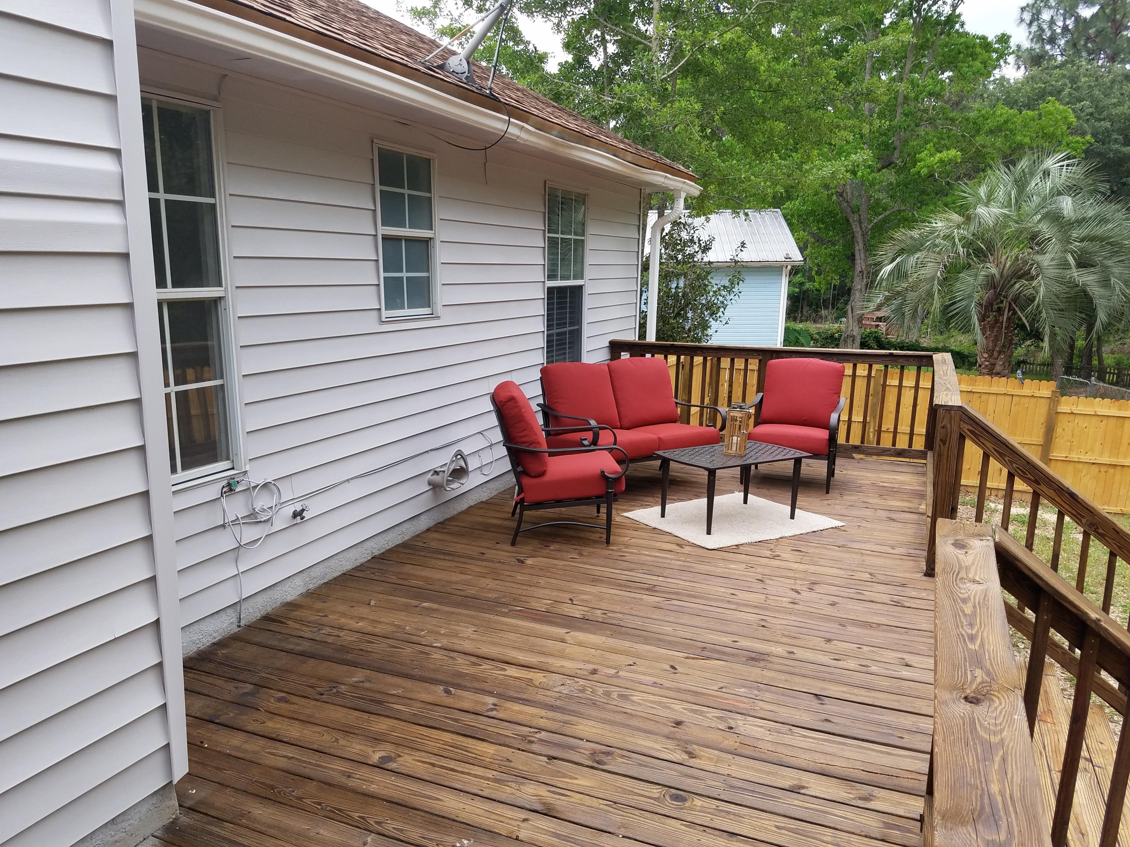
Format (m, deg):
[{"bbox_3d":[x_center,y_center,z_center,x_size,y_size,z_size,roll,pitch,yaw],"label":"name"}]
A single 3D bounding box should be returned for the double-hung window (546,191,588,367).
[{"bbox_3d":[-0.012,-1.154,6.985,0.100,1.550,0.870,5,11,23],"label":"double-hung window"}]

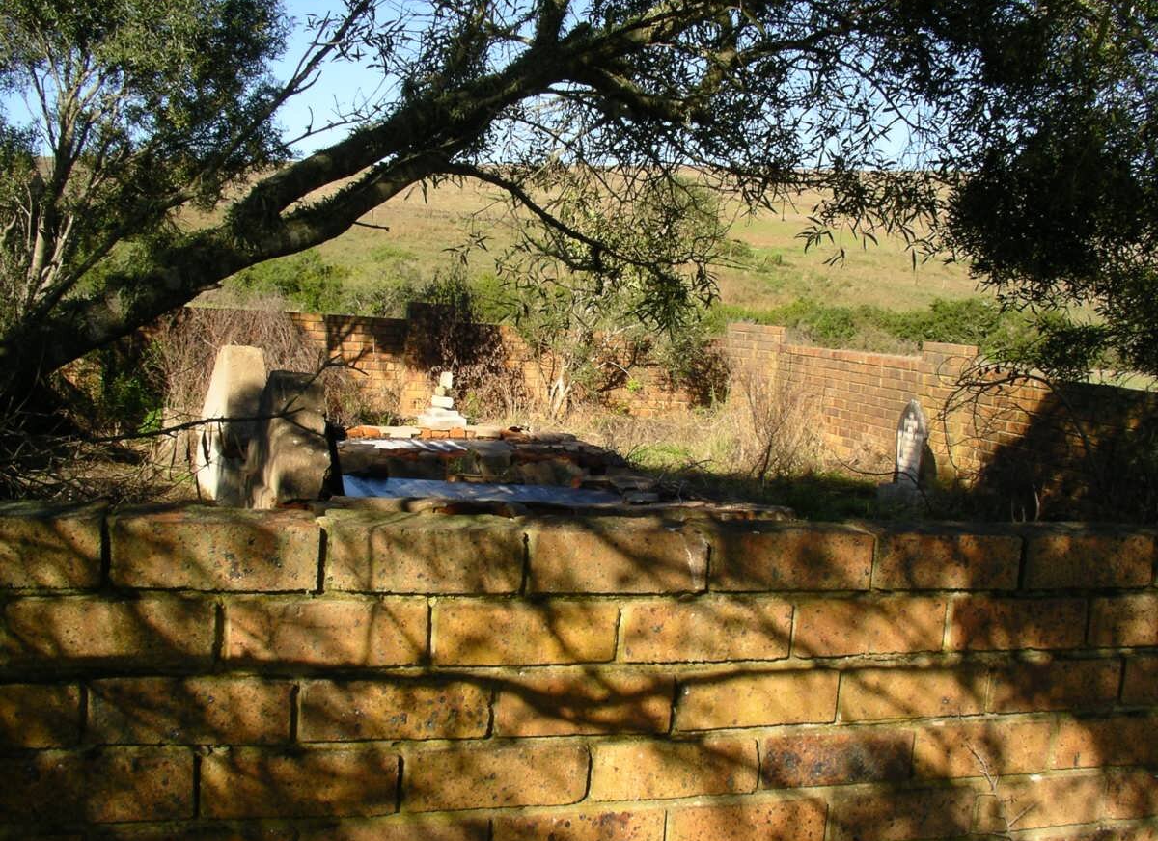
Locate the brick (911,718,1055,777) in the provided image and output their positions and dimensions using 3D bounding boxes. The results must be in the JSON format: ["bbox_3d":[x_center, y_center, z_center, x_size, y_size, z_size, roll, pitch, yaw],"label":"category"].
[{"bbox_3d":[0.542,0.448,1.754,0.223,0.074,0.106,3,7,-19],"label":"brick"}]

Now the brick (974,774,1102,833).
[{"bbox_3d":[0.630,0.530,1.780,0.222,0.073,0.106,2,5,-18],"label":"brick"}]

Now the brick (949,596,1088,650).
[{"bbox_3d":[0.585,0.271,1.734,0.222,0.073,0.106,2,5,-18],"label":"brick"}]

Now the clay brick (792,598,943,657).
[{"bbox_3d":[0.364,0.264,1.659,0.222,0.073,0.106,2,5,-18],"label":"clay brick"}]

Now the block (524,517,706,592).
[{"bbox_3d":[0.034,0.165,1.544,0.226,0.077,0.106,3,7,-19],"label":"block"}]

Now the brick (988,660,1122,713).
[{"bbox_3d":[0.645,0.363,1.765,0.222,0.073,0.106,2,5,-18],"label":"brick"}]

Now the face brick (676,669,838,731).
[{"bbox_3d":[0.213,0.348,1.619,0.222,0.073,0.106,2,5,-18],"label":"face brick"}]

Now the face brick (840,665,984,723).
[{"bbox_3d":[0.432,0.360,1.705,0.226,0.069,0.106,3,7,-19],"label":"face brick"}]

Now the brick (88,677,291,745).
[{"bbox_3d":[-0.440,0.313,1.405,0.217,0.074,0.106,3,7,-19],"label":"brick"}]

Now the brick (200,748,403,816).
[{"bbox_3d":[-0.330,0.405,1.449,0.222,0.073,0.106,2,5,-18],"label":"brick"}]

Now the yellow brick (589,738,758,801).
[{"bbox_3d":[0.105,0.431,1.593,0.222,0.073,0.106,2,5,-18],"label":"yellow brick"}]

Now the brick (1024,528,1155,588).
[{"bbox_3d":[0.690,0.192,1.762,0.222,0.073,0.106,2,5,-18],"label":"brick"}]

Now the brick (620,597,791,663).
[{"bbox_3d":[0.143,0.257,1.594,0.226,0.075,0.106,3,7,-19],"label":"brick"}]

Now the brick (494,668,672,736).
[{"bbox_3d":[-0.010,0.338,1.554,0.225,0.076,0.106,3,7,-19],"label":"brick"}]

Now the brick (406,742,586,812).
[{"bbox_3d":[-0.114,0.420,1.530,0.225,0.075,0.106,3,7,-19],"label":"brick"}]

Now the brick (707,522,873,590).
[{"bbox_3d":[0.256,0.175,1.614,0.222,0.073,0.106,2,5,-18],"label":"brick"}]

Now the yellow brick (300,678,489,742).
[{"bbox_3d":[-0.227,0.329,1.479,0.221,0.072,0.106,3,7,-19],"label":"yellow brick"}]

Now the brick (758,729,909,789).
[{"bbox_3d":[0.326,0.441,1.680,0.223,0.072,0.106,3,7,-19],"label":"brick"}]

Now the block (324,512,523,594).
[{"bbox_3d":[-0.191,0.155,1.468,0.225,0.075,0.106,3,7,-19],"label":"block"}]

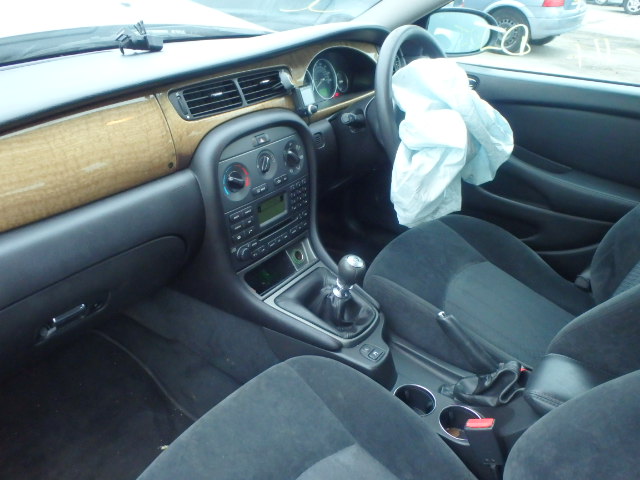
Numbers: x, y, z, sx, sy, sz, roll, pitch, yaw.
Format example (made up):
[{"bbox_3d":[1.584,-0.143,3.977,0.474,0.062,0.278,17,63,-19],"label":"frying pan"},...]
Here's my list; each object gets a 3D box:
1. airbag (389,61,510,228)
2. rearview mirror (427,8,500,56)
[{"bbox_3d":[0.279,-0.207,1.100,0.200,0.310,0.290,20,36,31],"label":"airbag"},{"bbox_3d":[0.410,-0.601,1.500,0.215,0.135,0.100,-14,33,-22],"label":"rearview mirror"}]

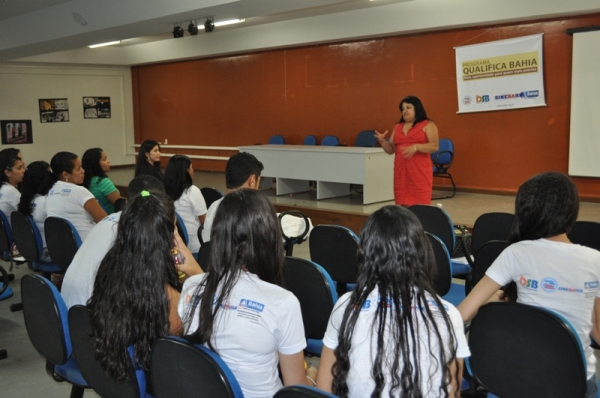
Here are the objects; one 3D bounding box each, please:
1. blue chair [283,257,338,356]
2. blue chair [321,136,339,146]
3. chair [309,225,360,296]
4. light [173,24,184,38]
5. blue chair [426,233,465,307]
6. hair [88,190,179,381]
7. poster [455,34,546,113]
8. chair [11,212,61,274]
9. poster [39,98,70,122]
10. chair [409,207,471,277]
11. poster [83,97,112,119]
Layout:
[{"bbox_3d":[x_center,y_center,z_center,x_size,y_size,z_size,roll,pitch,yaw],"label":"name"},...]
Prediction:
[{"bbox_3d":[0.179,0.684,3.218,0.540,0.900,0.580,6,11,44],"label":"blue chair"},{"bbox_3d":[0.396,-0.647,11.408,0.560,0.910,0.580,6,11,44],"label":"blue chair"},{"bbox_3d":[0.374,0.568,4.674,0.500,0.840,0.560,5,10,38],"label":"chair"},{"bbox_3d":[-1.688,-2.334,9.016,0.160,0.200,0.190,6,11,44],"label":"light"},{"bbox_3d":[0.932,0.592,4.404,0.500,0.840,0.560,4,10,36],"label":"blue chair"},{"bbox_3d":[-0.719,0.356,2.803,0.300,0.770,0.250,3,9,30],"label":"hair"},{"bbox_3d":[2.967,-1.851,9.738,1.460,1.020,0.040,1,7,45],"label":"poster"},{"bbox_3d":[-2.138,0.499,5.604,0.500,0.840,0.560,6,10,42],"label":"chair"},{"bbox_3d":[-5.482,-1.978,14.524,0.020,0.513,0.671,6,11,43],"label":"poster"},{"bbox_3d":[1.036,0.461,4.747,0.540,0.900,0.580,6,11,44],"label":"chair"},{"bbox_3d":[-5.048,-2.266,16.185,0.030,0.530,0.730,6,11,44],"label":"poster"}]

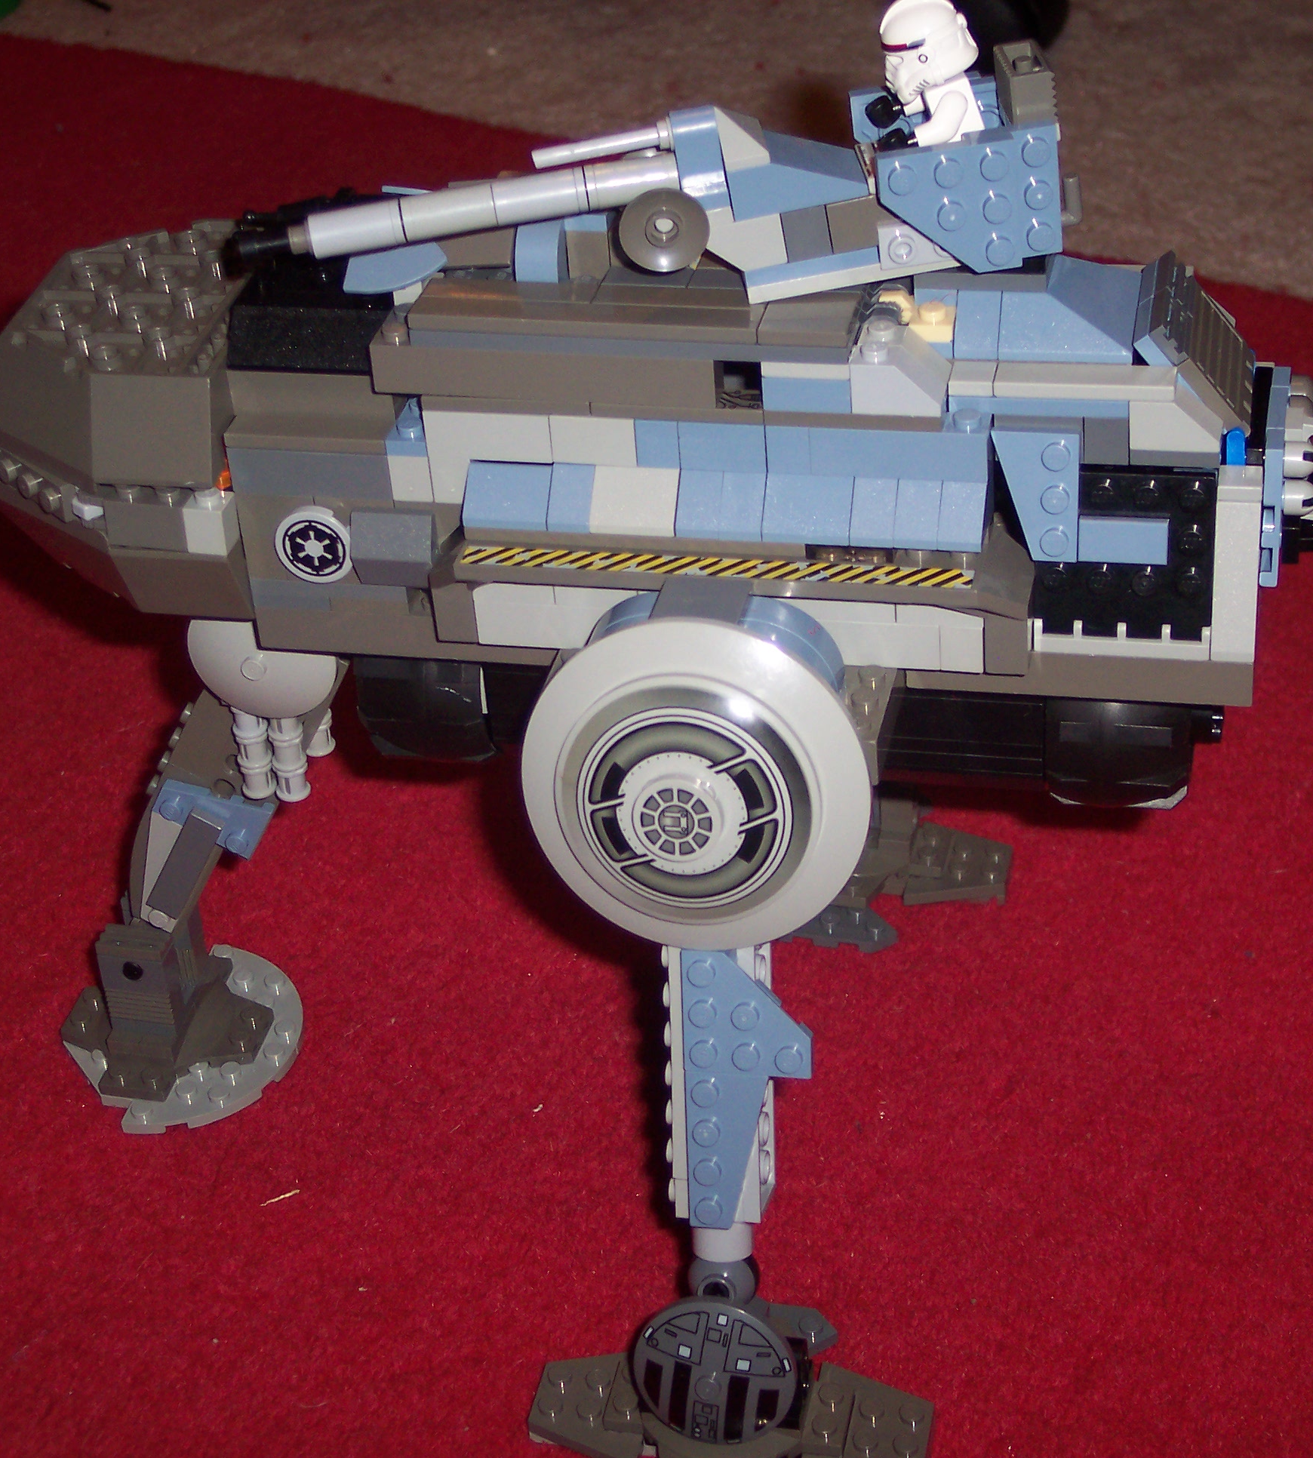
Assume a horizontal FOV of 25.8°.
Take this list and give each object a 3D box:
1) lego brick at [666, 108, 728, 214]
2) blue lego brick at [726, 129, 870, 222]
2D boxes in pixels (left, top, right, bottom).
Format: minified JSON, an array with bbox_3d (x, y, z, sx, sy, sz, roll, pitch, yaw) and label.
[{"bbox_3d":[0.008,-0.102,0.511,0.008,0.013,0.016,-11,34,2],"label":"lego brick"},{"bbox_3d":[0.025,-0.101,0.513,0.024,0.010,0.016,-11,34,2],"label":"blue lego brick"}]

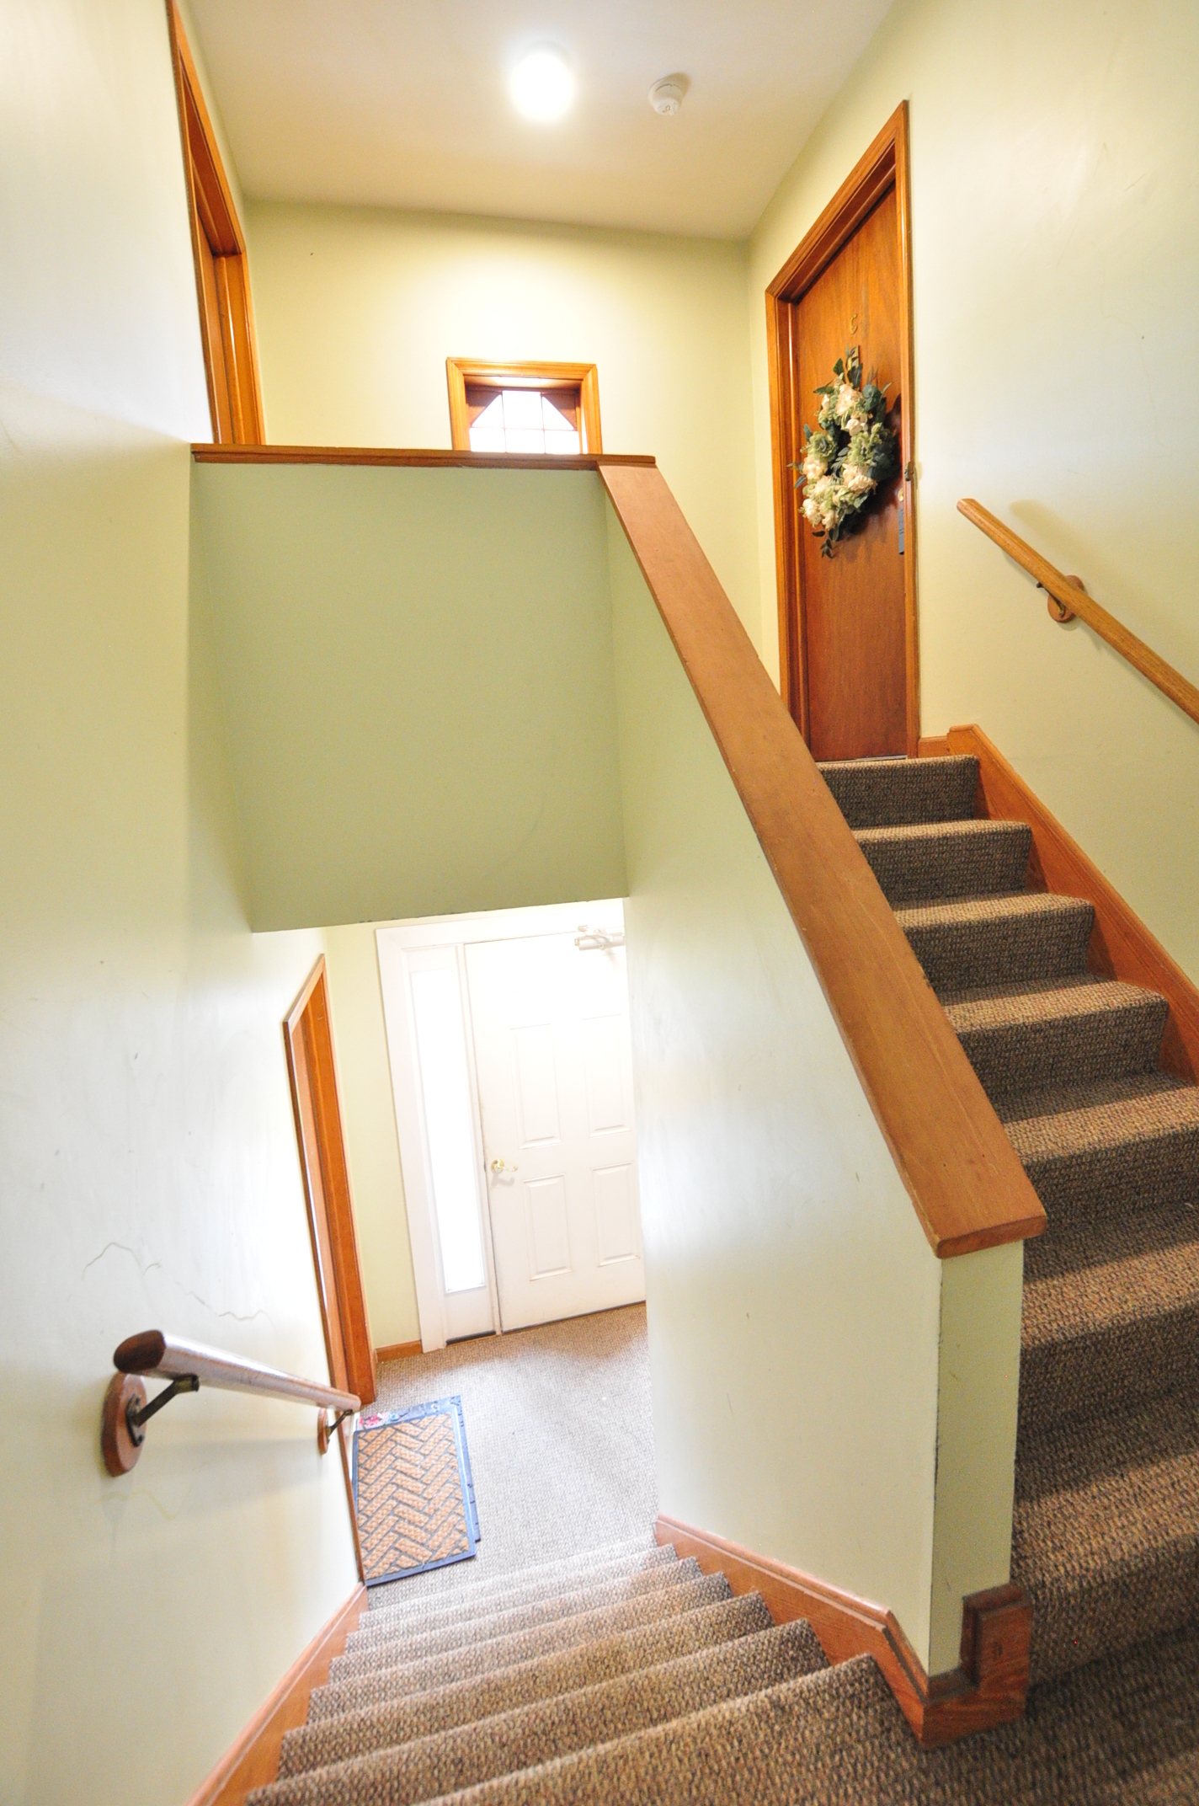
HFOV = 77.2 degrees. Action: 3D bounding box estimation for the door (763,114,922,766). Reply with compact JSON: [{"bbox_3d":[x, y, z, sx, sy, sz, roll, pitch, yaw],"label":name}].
[{"bbox_3d":[0.989,-1.621,3.034,0.135,2.095,1.045,-6,10,-12],"label":"door"}]

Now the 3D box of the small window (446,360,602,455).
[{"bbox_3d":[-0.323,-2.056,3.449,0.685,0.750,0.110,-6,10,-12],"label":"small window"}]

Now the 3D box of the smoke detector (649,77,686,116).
[{"bbox_3d":[0.242,-2.883,2.702,0.127,0.045,0.127,-3,9,1],"label":"smoke detector"}]

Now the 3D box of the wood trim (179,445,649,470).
[{"bbox_3d":[-0.451,-1.184,2.057,1.210,0.045,0.155,-6,10,-12],"label":"wood trim"}]

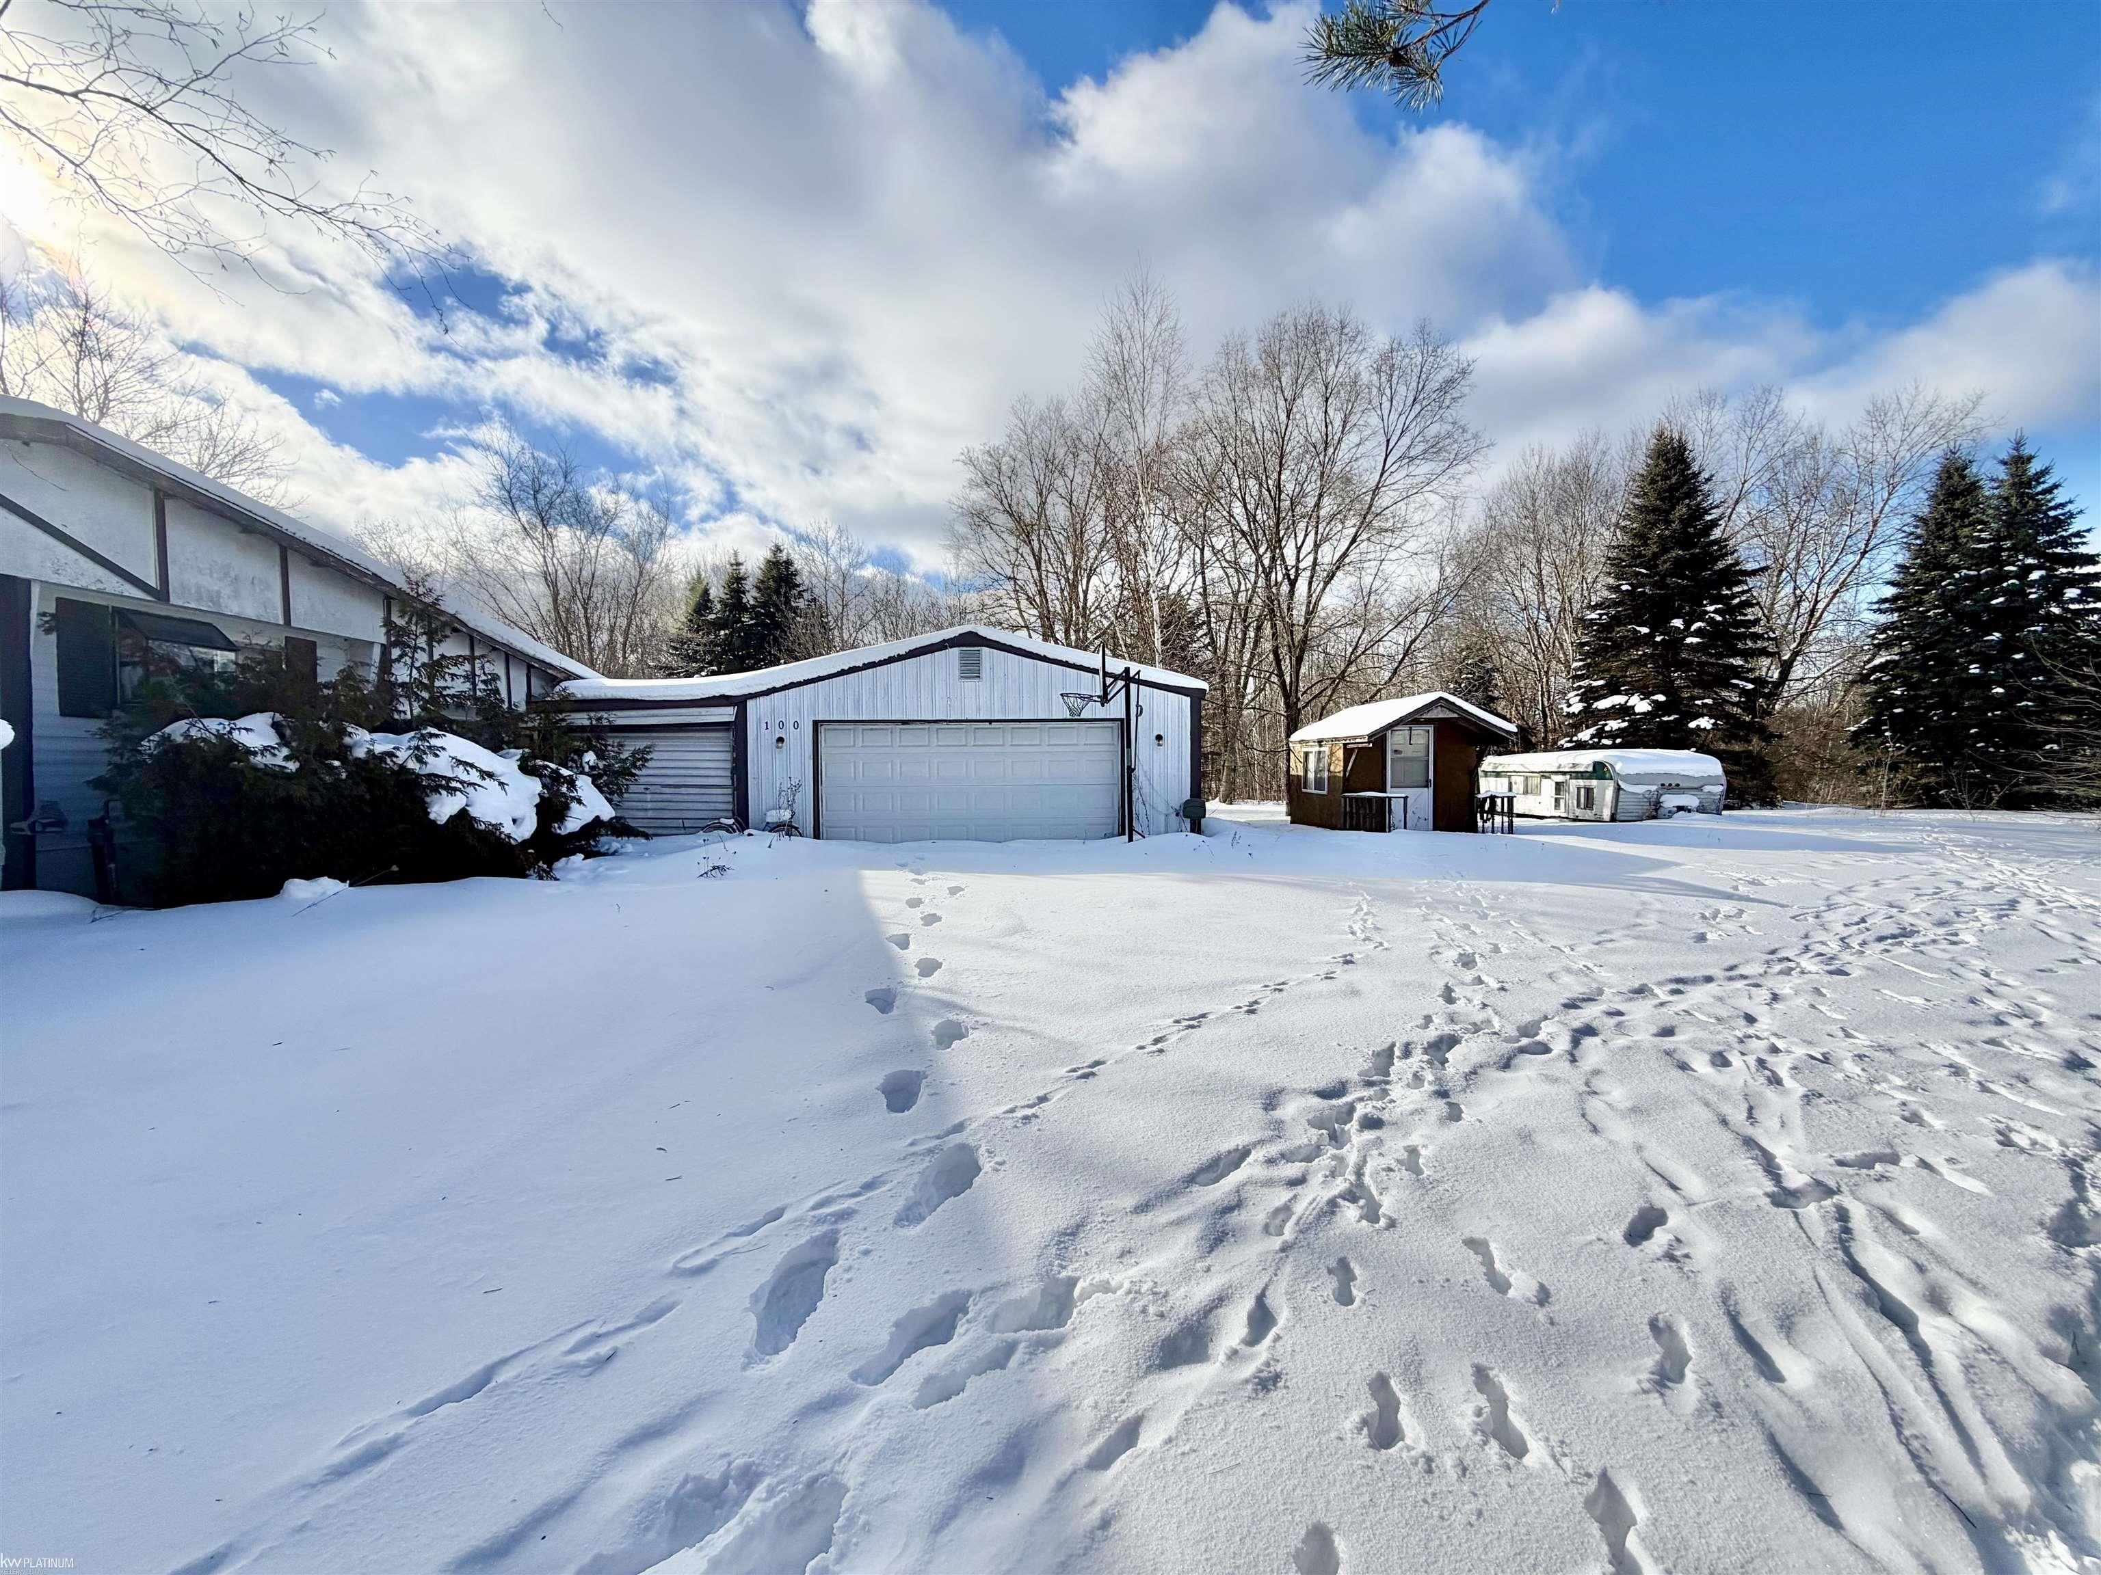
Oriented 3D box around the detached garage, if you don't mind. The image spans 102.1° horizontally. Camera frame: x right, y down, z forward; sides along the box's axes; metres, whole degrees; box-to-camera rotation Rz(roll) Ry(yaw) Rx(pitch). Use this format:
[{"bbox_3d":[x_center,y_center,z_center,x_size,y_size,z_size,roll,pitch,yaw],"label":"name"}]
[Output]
[{"bbox_3d":[-2.770,-0.878,17.082,10.500,3.600,7.000,0,2,0],"label":"detached garage"}]

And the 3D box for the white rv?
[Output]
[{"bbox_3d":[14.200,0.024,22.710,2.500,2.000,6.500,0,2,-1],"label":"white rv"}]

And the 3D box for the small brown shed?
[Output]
[{"bbox_3d":[6.540,-0.403,16.195,2.750,2.550,3.400,0,2,-7],"label":"small brown shed"}]

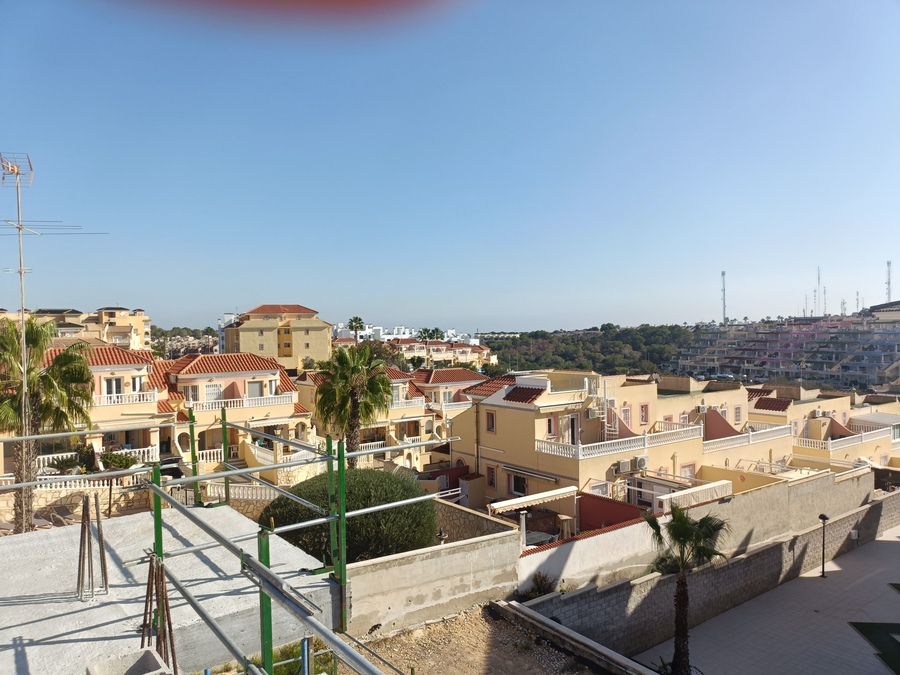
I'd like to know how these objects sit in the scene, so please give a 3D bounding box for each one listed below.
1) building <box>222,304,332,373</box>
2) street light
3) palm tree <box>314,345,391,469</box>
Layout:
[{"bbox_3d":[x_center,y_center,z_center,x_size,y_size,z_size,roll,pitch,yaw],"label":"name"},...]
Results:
[{"bbox_3d":[-36.861,0.184,139.000,20.500,13.800,14.000,-1,0,-24],"label":"building"},{"bbox_3d":[17.578,9.763,30.550,0.450,3.000,0.450,0,0,33],"label":"street light"},{"bbox_3d":[-5.207,4.073,35.000,3.950,7.600,3.950,-1,0,-9],"label":"palm tree"}]

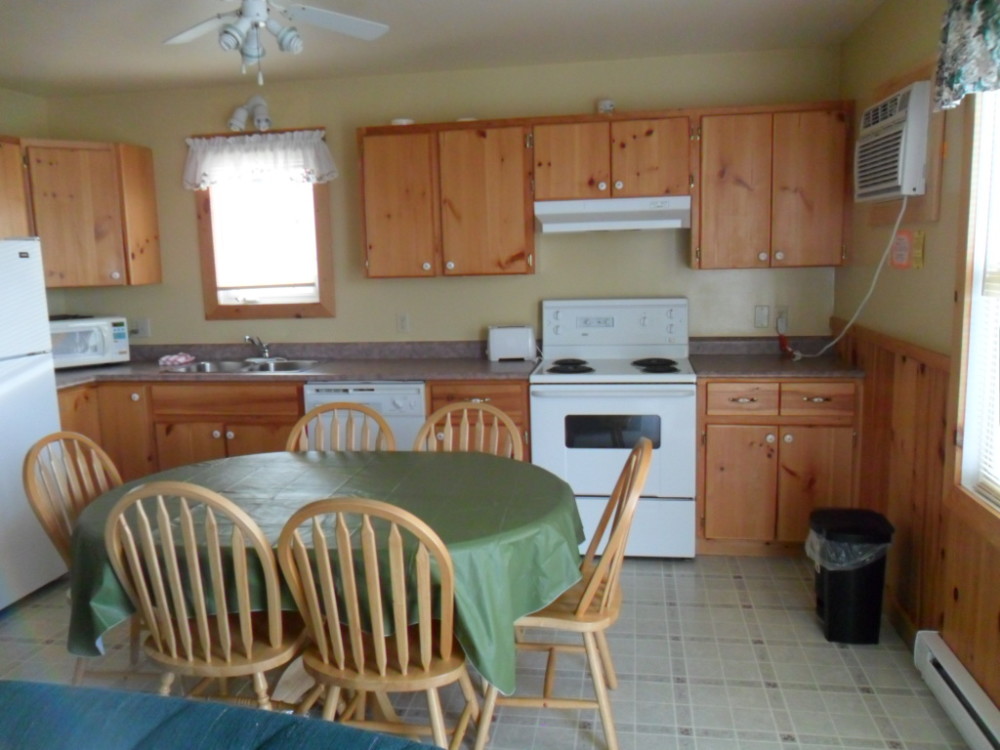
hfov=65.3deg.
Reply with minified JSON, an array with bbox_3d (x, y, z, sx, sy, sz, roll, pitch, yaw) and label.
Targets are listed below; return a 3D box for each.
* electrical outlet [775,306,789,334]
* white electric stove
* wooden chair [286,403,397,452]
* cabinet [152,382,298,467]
[{"bbox_3d":[1.503,-0.294,4.152,0.068,0.142,0.030,0,9,10],"label":"electrical outlet"},{"bbox_3d":[0.587,0.242,4.012,0.763,1.218,0.720,0,9,10],"label":"white electric stove"},{"bbox_3d":[-0.666,0.576,2.968,0.460,0.900,0.500,0,7,10],"label":"wooden chair"},{"bbox_3d":[-1.373,0.427,4.429,0.865,0.870,0.605,0,7,10],"label":"cabinet"}]

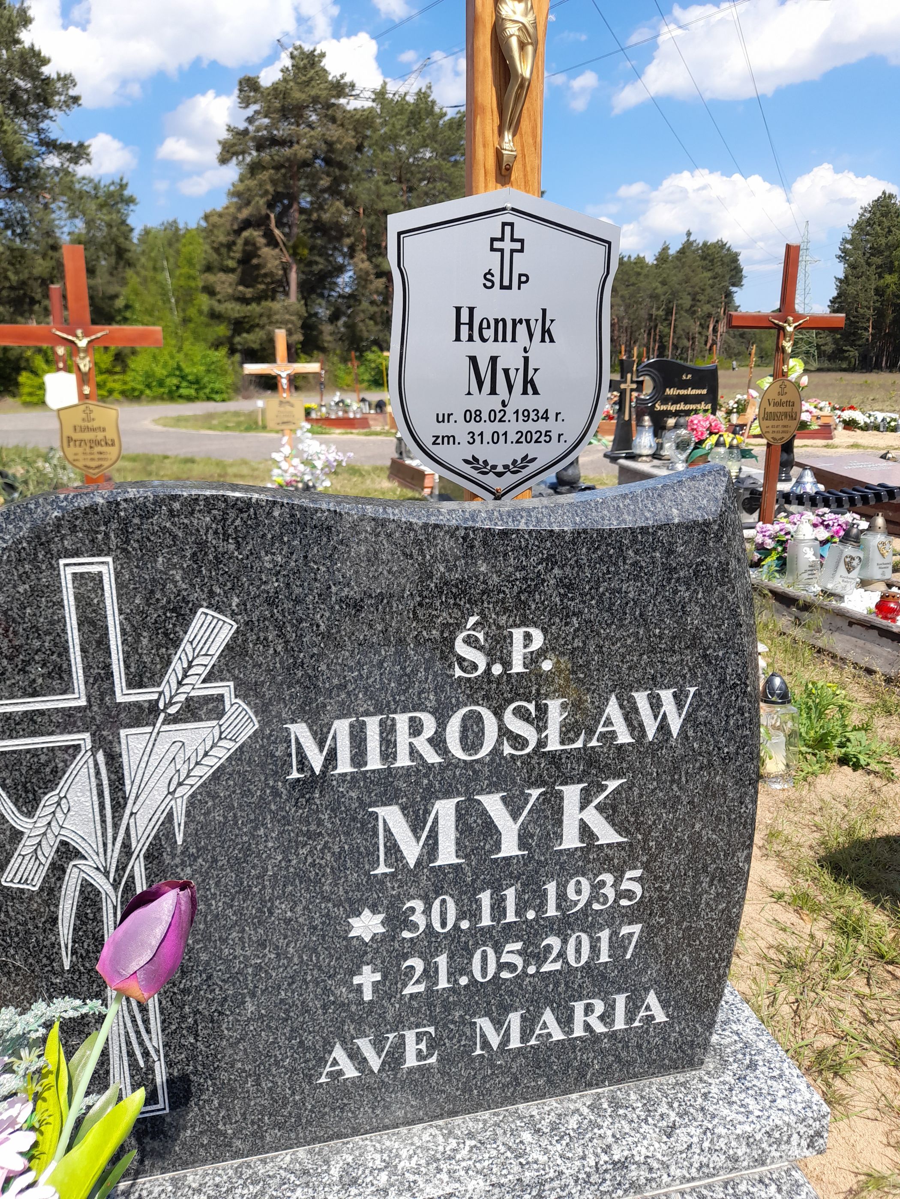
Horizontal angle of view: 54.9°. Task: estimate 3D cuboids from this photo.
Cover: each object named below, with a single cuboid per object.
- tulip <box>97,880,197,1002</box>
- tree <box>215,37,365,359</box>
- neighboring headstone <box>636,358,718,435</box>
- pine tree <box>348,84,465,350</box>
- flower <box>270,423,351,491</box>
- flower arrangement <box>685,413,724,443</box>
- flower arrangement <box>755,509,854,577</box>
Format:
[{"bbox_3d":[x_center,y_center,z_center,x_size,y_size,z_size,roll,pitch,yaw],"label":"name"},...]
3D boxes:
[{"bbox_3d":[-0.193,0.217,0.550,0.046,0.077,0.046,21,-12,-6],"label":"tulip"},{"bbox_3d":[-6.229,-14.390,33.383,5.700,12.300,5.700,0,15,0],"label":"tree"},{"bbox_3d":[1.631,-1.373,6.218,0.630,0.700,0.090,-5,16,-17],"label":"neighboring headstone"},{"bbox_3d":[-1.925,-16.171,39.116,5.000,12.700,5.000,0,15,0],"label":"pine tree"},{"bbox_3d":[-0.883,-0.883,5.500,0.480,0.480,0.420,-4,16,-14],"label":"flower"},{"bbox_3d":[1.665,-1.109,5.650,0.230,0.200,0.210,-4,16,-14],"label":"flower arrangement"},{"bbox_3d":[1.634,-0.251,3.970,0.420,0.300,0.320,-4,16,-14],"label":"flower arrangement"}]

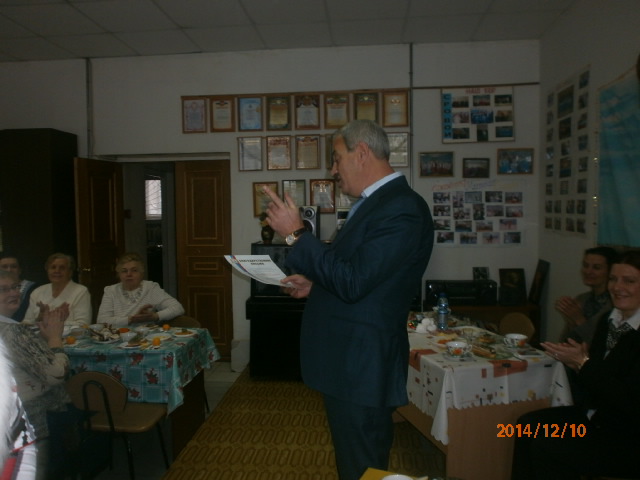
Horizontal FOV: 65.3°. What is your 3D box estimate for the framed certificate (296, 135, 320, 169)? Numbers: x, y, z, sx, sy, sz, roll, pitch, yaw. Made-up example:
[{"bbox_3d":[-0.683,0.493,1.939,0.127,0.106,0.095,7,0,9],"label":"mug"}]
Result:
[{"bbox_3d":[-0.107,-0.805,4.595,0.227,0.314,0.020,-1,3,5],"label":"framed certificate"}]

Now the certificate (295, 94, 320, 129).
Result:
[{"bbox_3d":[-0.110,-1.174,4.582,0.221,0.312,0.020,0,0,5],"label":"certificate"}]

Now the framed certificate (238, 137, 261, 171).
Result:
[{"bbox_3d":[-0.644,-0.799,4.636,0.221,0.312,0.020,0,0,5],"label":"framed certificate"}]

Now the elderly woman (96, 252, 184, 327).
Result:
[{"bbox_3d":[-1.115,0.667,3.100,0.540,1.173,0.660,0,0,-9],"label":"elderly woman"}]

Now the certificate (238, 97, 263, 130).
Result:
[{"bbox_3d":[-0.642,-1.167,4.633,0.221,0.312,0.020,0,0,5],"label":"certificate"}]

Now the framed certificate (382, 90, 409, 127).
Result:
[{"bbox_3d":[0.685,-1.178,4.506,0.228,0.316,0.020,-1,3,5],"label":"framed certificate"}]

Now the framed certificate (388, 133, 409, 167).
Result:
[{"bbox_3d":[0.694,-0.813,4.509,0.221,0.312,0.020,0,0,5],"label":"framed certificate"}]

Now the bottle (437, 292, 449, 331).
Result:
[{"bbox_3d":[0.698,0.410,2.840,0.065,0.217,0.065,0,0,5],"label":"bottle"}]

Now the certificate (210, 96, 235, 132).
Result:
[{"bbox_3d":[-0.901,-1.162,4.652,0.229,0.317,0.020,-1,3,5],"label":"certificate"}]

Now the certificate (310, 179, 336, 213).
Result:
[{"bbox_3d":[0.030,-0.399,4.601,0.230,0.315,0.020,-1,3,5],"label":"certificate"}]

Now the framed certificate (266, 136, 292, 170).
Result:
[{"bbox_3d":[-0.376,-0.801,4.620,0.227,0.315,0.020,-1,3,5],"label":"framed certificate"}]

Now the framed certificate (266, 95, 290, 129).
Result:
[{"bbox_3d":[-0.377,-1.164,4.604,0.226,0.313,0.020,-1,3,5],"label":"framed certificate"}]

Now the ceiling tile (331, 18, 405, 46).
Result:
[{"bbox_3d":[0.405,-1.783,4.255,0.605,0.020,0.555,0,0,5],"label":"ceiling tile"}]

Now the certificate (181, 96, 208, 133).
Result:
[{"bbox_3d":[-1.171,-1.162,4.676,0.232,0.324,0.020,-1,3,5],"label":"certificate"}]

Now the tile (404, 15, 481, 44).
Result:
[{"bbox_3d":[1.017,-1.787,4.197,0.605,0.020,0.555,0,0,5],"label":"tile"}]

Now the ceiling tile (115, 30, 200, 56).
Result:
[{"bbox_3d":[-1.432,-1.771,4.429,0.605,0.020,0.555,0,0,5],"label":"ceiling tile"}]

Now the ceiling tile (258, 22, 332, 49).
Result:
[{"bbox_3d":[-0.203,-1.754,4.287,0.605,0.020,0.580,-1,3,5],"label":"ceiling tile"}]

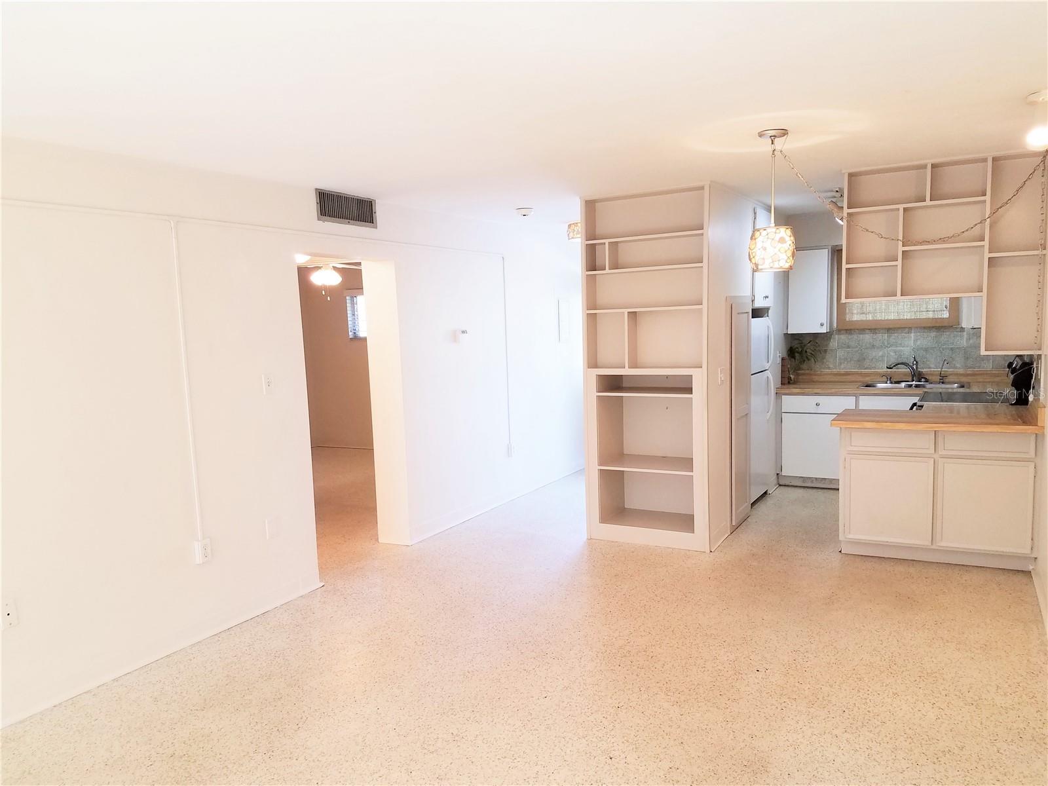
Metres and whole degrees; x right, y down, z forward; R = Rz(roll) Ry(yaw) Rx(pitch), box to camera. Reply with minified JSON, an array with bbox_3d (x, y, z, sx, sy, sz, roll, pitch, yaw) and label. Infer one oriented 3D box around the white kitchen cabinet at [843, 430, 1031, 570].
[{"bbox_3d":[2.676,0.620,5.146,1.080,0.855,0.600,1,6,29],"label":"white kitchen cabinet"}]

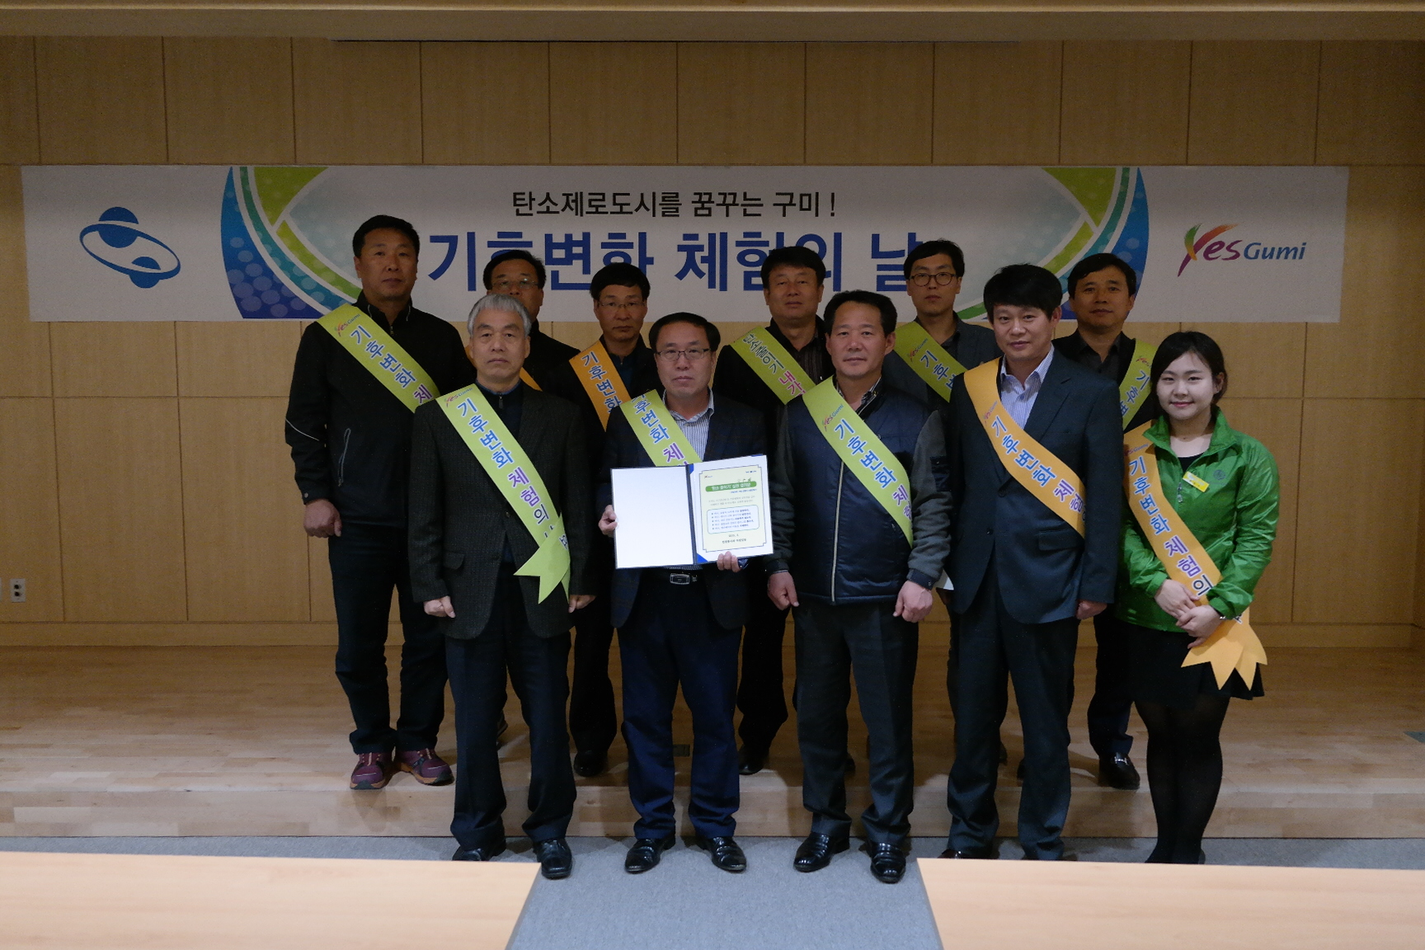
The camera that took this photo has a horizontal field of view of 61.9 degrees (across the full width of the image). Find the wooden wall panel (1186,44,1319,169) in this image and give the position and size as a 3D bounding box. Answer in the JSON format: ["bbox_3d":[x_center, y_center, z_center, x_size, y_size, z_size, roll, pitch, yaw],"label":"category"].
[{"bbox_3d":[2.487,-1.702,5.465,0.583,0.551,0.025,0,6,0],"label":"wooden wall panel"}]

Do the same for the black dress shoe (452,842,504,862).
[{"bbox_3d":[-0.719,1.133,3.637,0.105,0.110,0.285,2,6,21],"label":"black dress shoe"}]

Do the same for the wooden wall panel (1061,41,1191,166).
[{"bbox_3d":[1.873,-1.684,5.386,0.580,0.551,0.025,0,6,0],"label":"wooden wall panel"}]

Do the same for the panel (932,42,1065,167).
[{"bbox_3d":[1.293,-1.685,5.387,0.580,0.551,0.025,0,6,0],"label":"panel"}]

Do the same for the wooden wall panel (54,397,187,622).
[{"bbox_3d":[-2.826,0.171,5.693,0.592,1.084,0.030,0,6,0],"label":"wooden wall panel"}]

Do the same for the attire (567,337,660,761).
[{"bbox_3d":[-0.313,0.231,3.963,0.510,1.374,0.290,0,6,-2],"label":"attire"}]

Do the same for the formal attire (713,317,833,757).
[{"bbox_3d":[0.272,0.199,3.970,0.530,1.437,0.300,0,6,0],"label":"formal attire"}]

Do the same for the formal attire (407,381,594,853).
[{"bbox_3d":[-0.644,0.427,3.618,0.560,1.420,0.320,0,6,-3],"label":"formal attire"}]

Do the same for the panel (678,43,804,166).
[{"bbox_3d":[0.135,-1.704,5.466,0.583,0.551,0.025,0,6,0],"label":"panel"}]

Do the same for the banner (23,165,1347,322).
[{"bbox_3d":[-0.126,-1.069,5.508,6.116,0.711,0.014,0,6,0],"label":"banner"}]

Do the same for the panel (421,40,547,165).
[{"bbox_3d":[-1.027,-1.687,5.388,0.580,0.551,0.025,0,6,0],"label":"panel"}]

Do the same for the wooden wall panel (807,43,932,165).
[{"bbox_3d":[0.723,-1.704,5.466,0.583,0.551,0.025,0,6,0],"label":"wooden wall panel"}]

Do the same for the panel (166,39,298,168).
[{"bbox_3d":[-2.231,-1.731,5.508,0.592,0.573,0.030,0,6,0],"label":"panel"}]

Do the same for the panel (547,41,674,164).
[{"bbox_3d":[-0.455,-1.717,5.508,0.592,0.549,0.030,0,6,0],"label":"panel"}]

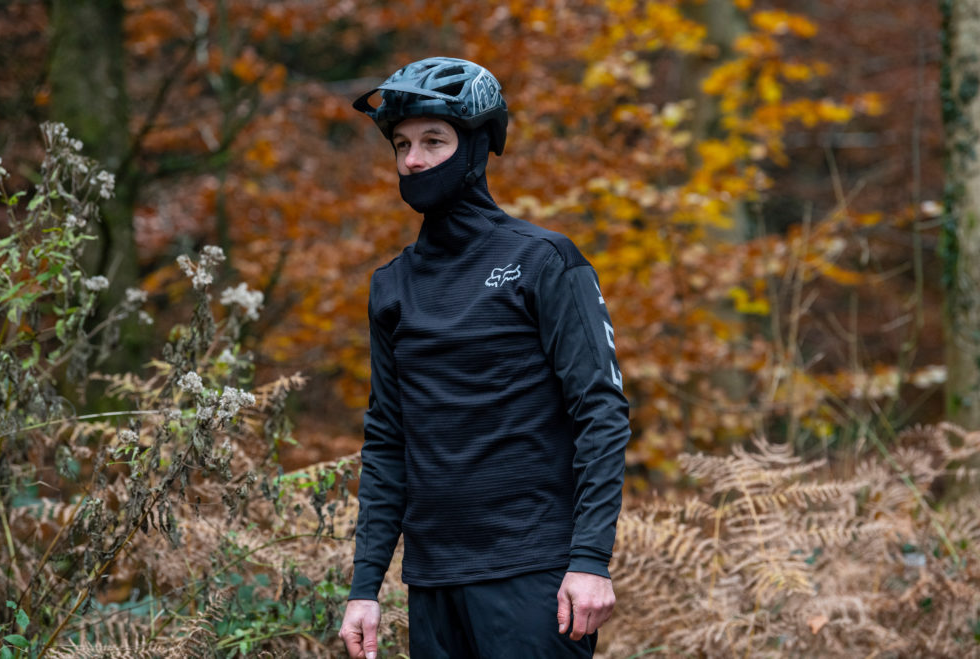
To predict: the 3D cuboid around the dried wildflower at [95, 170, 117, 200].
[{"bbox_3d":[-0.727,-0.272,8.300,0.042,0.057,0.040,0,1,0],"label":"dried wildflower"}]

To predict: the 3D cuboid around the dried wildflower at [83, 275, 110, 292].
[{"bbox_3d":[-0.746,-0.087,8.300,0.049,0.034,0.042,0,1,0],"label":"dried wildflower"}]

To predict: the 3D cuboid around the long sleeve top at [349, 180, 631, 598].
[{"bbox_3d":[-0.001,0.101,7.800,0.530,0.750,0.310,1,1,34],"label":"long sleeve top"}]

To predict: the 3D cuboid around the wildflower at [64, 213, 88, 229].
[{"bbox_3d":[-0.783,-0.206,8.300,0.042,0.030,0.035,0,1,0],"label":"wildflower"}]

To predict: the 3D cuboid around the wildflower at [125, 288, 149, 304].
[{"bbox_3d":[-0.676,-0.063,8.400,0.046,0.031,0.039,0,1,0],"label":"wildflower"}]

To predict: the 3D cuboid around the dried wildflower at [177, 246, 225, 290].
[{"bbox_3d":[-0.541,-0.114,8.200,0.090,0.082,0.085,0,1,0],"label":"dried wildflower"}]

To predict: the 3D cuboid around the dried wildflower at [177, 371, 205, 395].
[{"bbox_3d":[-0.546,0.097,8.000,0.051,0.044,0.043,0,1,0],"label":"dried wildflower"}]

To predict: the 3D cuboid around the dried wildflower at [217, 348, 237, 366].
[{"bbox_3d":[-0.504,0.054,8.400,0.038,0.034,0.033,0,1,0],"label":"dried wildflower"}]

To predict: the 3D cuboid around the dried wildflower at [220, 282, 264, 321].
[{"bbox_3d":[-0.479,-0.054,8.500,0.085,0.074,0.072,0,1,0],"label":"dried wildflower"}]

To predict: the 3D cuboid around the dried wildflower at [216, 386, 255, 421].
[{"bbox_3d":[-0.462,0.135,8.000,0.073,0.062,0.062,0,1,0],"label":"dried wildflower"}]

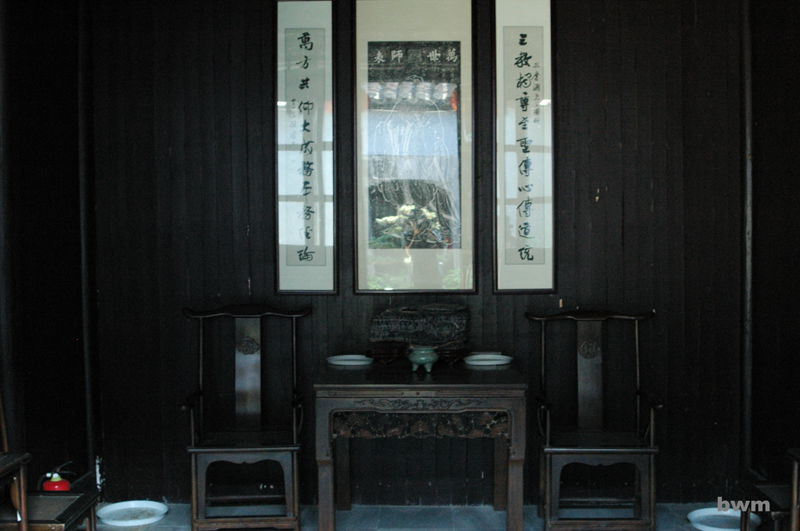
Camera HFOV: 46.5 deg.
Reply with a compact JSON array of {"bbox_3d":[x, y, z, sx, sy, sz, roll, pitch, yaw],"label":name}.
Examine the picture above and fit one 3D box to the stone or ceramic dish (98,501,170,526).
[{"bbox_3d":[-1.480,1.379,5.159,0.395,0.054,0.395,-1,2,0],"label":"stone or ceramic dish"}]

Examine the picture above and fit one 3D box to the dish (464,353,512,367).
[{"bbox_3d":[0.479,0.508,5.049,0.260,0.030,0.260,-1,2,2],"label":"dish"}]

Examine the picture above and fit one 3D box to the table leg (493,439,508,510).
[{"bbox_3d":[0.571,0.990,5.274,0.075,0.780,0.075,-1,2,2],"label":"table leg"}]

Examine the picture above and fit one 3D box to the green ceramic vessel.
[{"bbox_3d":[0.119,0.474,4.777,0.152,0.128,0.148,-1,2,2],"label":"green ceramic vessel"}]

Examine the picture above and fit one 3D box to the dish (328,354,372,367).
[{"bbox_3d":[-0.269,0.516,5.059,0.256,0.030,0.256,-1,2,0],"label":"dish"}]

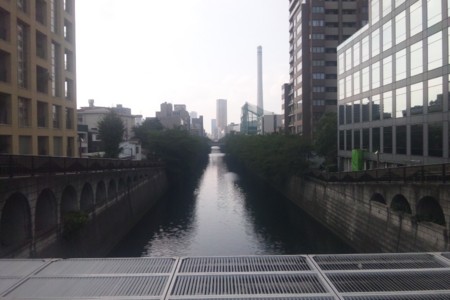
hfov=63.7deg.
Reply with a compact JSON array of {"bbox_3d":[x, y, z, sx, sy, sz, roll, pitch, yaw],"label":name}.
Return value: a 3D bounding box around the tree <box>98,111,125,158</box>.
[{"bbox_3d":[-15.206,-1.092,48.564,3.500,8.381,3.500,-1,1,-2],"label":"tree"}]

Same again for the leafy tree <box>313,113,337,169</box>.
[{"bbox_3d":[16.856,-1.483,60.500,4.200,9.533,4.200,-1,1,-2],"label":"leafy tree"}]

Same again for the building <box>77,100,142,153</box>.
[{"bbox_3d":[-26.735,-3.147,82.675,10.500,12.843,11.500,0,1,24],"label":"building"}]

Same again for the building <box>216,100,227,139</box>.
[{"bbox_3d":[-12.337,-94.816,1198.378,32.000,147.133,30.000,-1,1,-2],"label":"building"}]

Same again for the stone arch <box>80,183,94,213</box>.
[{"bbox_3d":[-10.491,3.687,26.891,0.550,2.475,2.750,-1,1,-2],"label":"stone arch"}]

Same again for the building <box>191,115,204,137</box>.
[{"bbox_3d":[-28.754,-18.715,363.996,11.500,32.041,15.000,-1,1,-2],"label":"building"}]

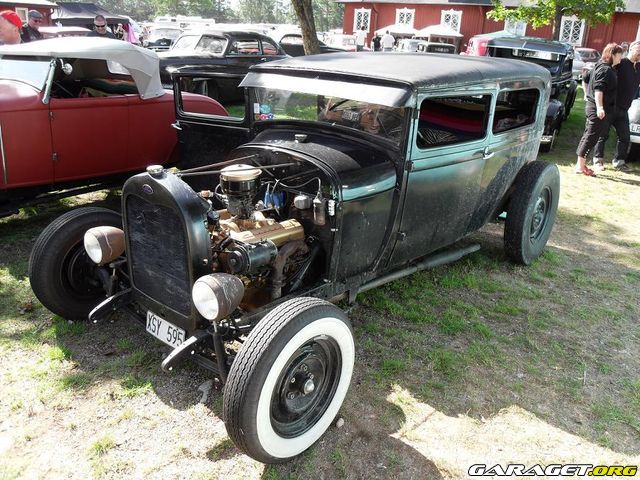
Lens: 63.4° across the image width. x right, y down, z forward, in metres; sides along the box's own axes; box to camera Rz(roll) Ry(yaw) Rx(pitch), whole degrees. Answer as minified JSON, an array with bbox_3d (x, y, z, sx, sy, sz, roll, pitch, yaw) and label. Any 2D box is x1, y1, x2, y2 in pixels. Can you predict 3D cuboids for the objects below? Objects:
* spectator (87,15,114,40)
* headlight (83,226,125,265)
[{"bbox_3d":[-2.883,-2.135,6.957,0.520,1.730,0.330,0,21,-7],"label":"spectator"},{"bbox_3d":[-1.030,0.014,2.546,0.178,0.178,0.185,19,26,35],"label":"headlight"}]

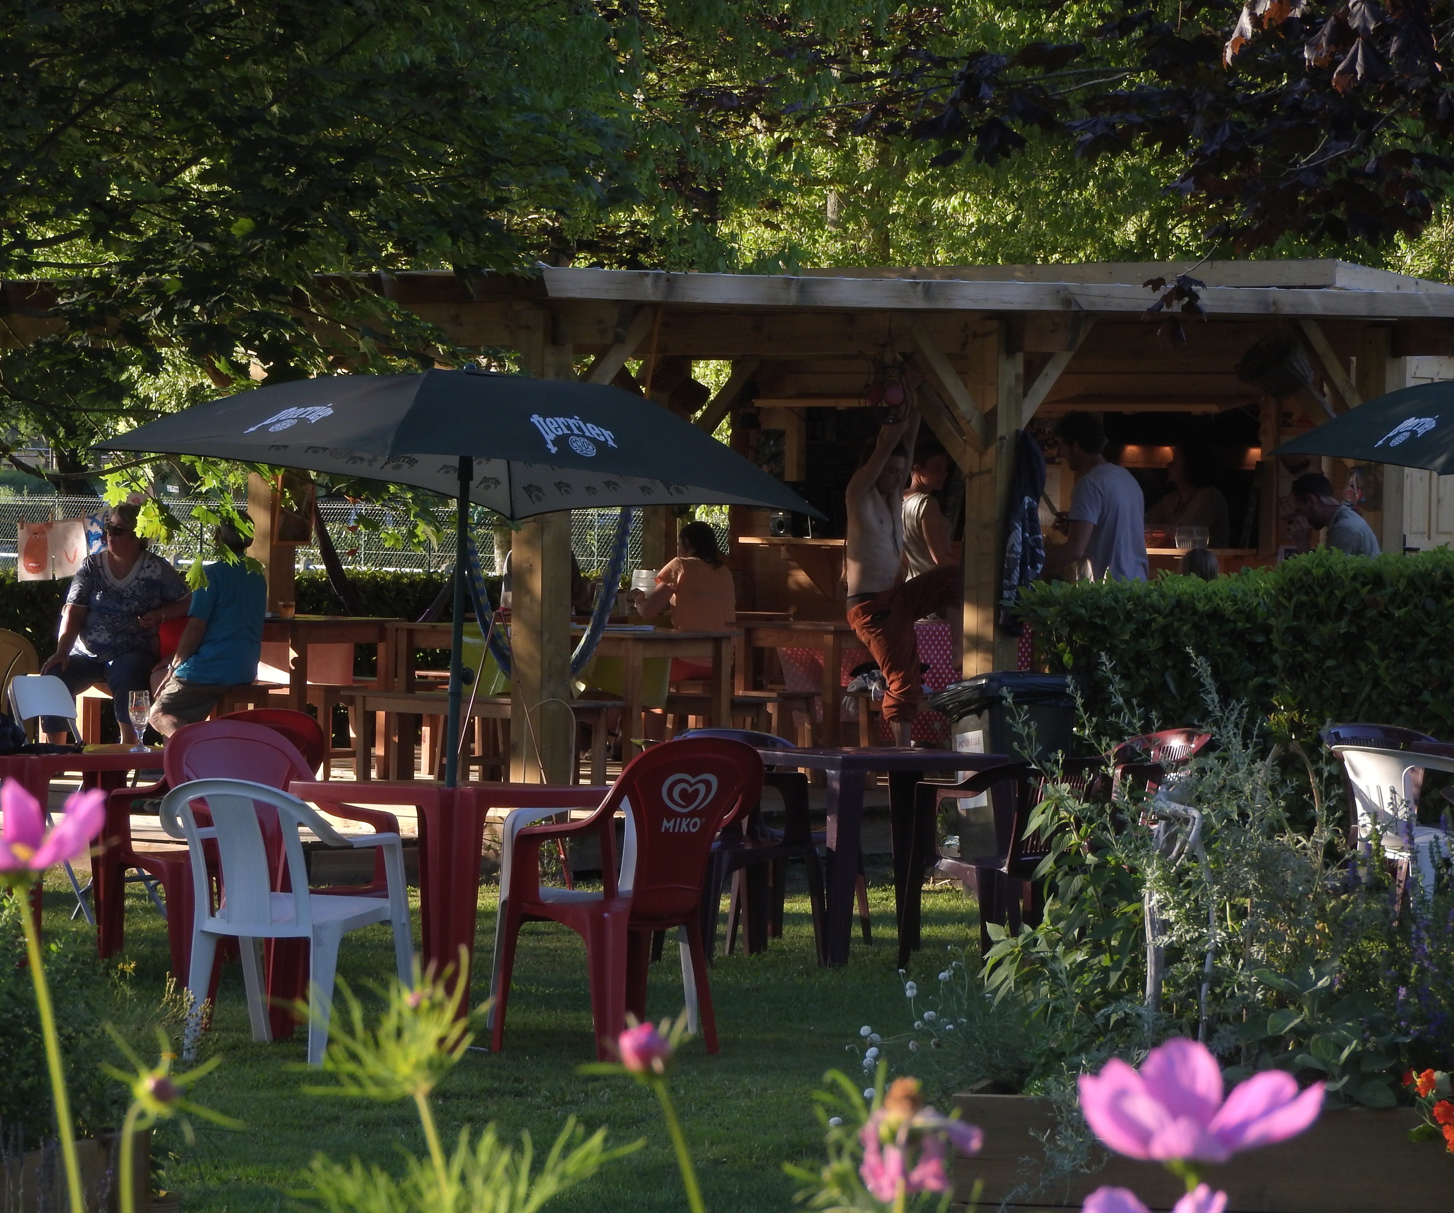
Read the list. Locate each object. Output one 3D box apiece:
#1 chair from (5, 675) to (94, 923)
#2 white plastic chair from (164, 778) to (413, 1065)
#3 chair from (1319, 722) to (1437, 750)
[{"bbox_3d":[-2.330,0.715,21.600,0.510,0.890,0.460,1,0,42],"label":"chair"},{"bbox_3d":[-1.185,0.850,15.850,0.570,0.780,0.560,0,0,31],"label":"white plastic chair"},{"bbox_3d":[2.820,0.890,24.100,0.570,0.810,0.570,1,0,-37],"label":"chair"}]

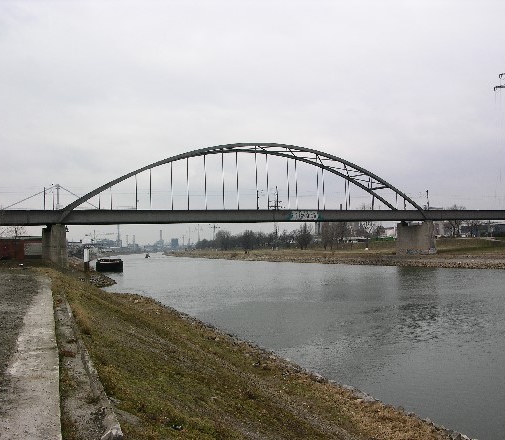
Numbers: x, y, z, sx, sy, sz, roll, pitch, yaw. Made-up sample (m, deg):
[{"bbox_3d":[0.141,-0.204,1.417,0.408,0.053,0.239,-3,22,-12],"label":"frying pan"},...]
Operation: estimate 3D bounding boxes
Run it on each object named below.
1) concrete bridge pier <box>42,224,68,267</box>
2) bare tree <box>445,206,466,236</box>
[{"bbox_3d":[-44.029,5.933,131.555,3.300,8.900,13.000,0,-3,-29],"label":"concrete bridge pier"},{"bbox_3d":[89.629,0.397,262.000,9.051,14.457,9.051,-2,-3,0],"label":"bare tree"}]

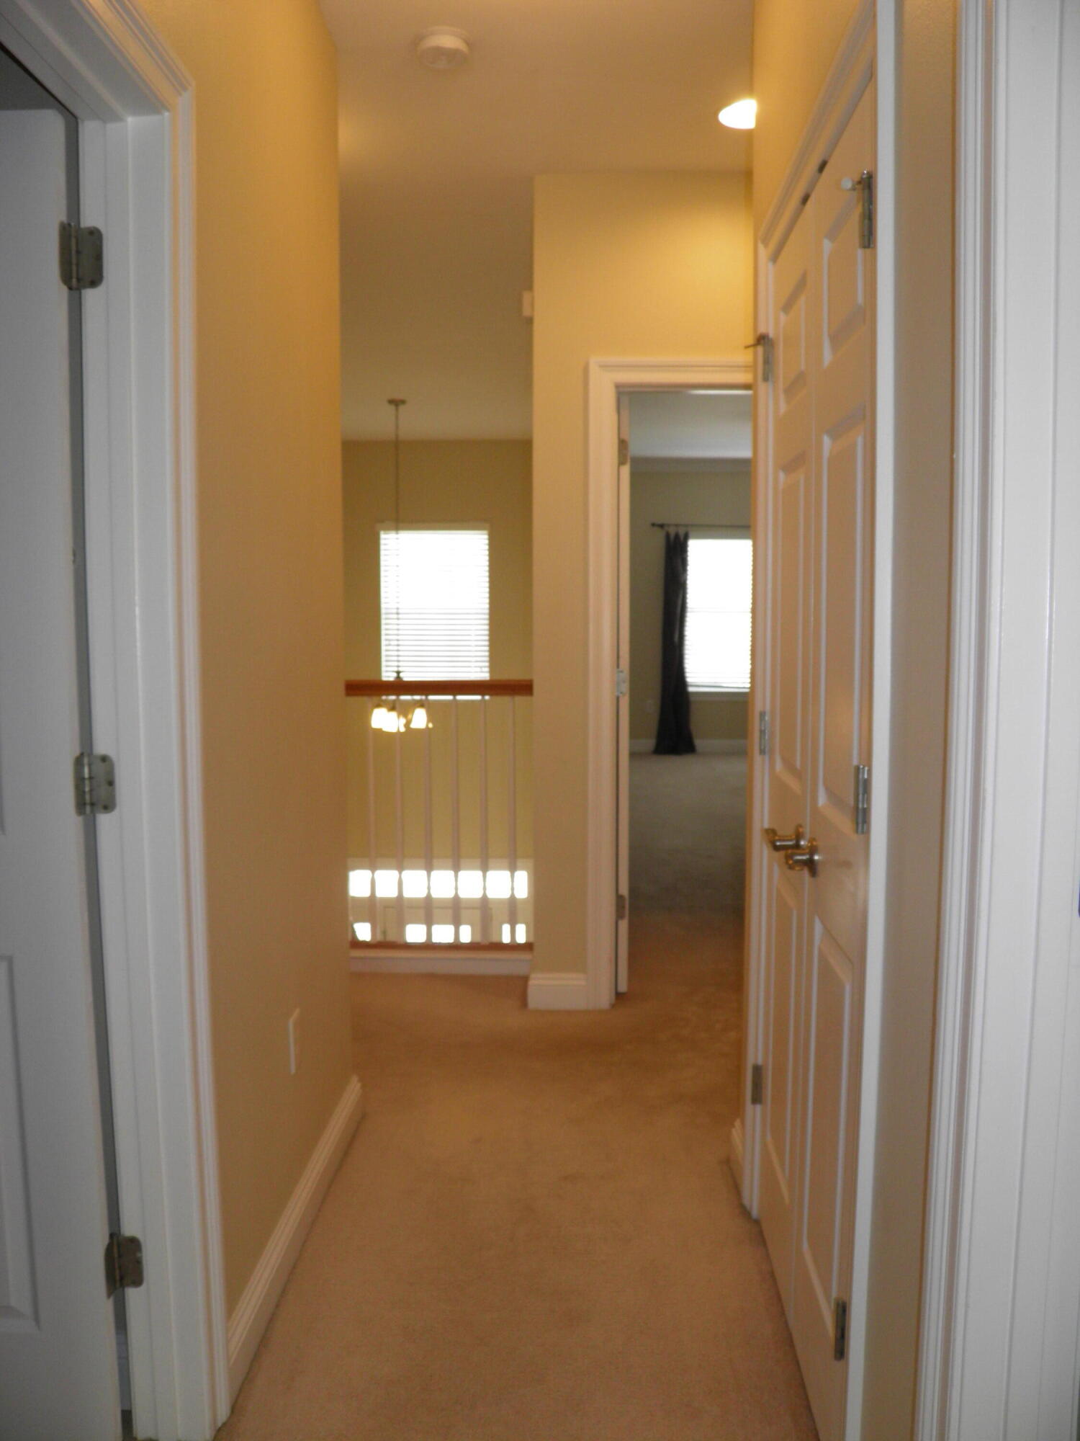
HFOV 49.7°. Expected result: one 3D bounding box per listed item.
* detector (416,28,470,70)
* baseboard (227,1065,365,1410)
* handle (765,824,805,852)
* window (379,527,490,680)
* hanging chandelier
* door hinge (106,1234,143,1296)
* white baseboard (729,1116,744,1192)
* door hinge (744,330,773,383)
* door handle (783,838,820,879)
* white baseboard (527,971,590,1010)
[{"bbox_3d":[-0.230,-1.605,2.788,0.138,0.043,0.138,0,5,2],"label":"detector"},{"bbox_3d":[-0.485,1.015,2.467,0.018,0.115,1.130,0,5,2],"label":"baseboard"},{"bbox_3d":[0.430,0.207,2.053,0.060,0.064,0.130,0,5,2],"label":"handle"},{"bbox_3d":[-0.829,-0.842,9.226,0.870,1.370,0.090,0,5,2],"label":"window"},{"bbox_3d":[-0.887,-0.975,7.545,0.410,2.150,0.410,0,5,2],"label":"hanging chandelier"},{"bbox_3d":[-0.635,0.833,1.784,0.053,0.090,0.046,0,5,2],"label":"door hinge"},{"bbox_3d":[0.451,0.991,2.674,0.016,0.115,0.190,0,5,2],"label":"white baseboard"},{"bbox_3d":[0.443,-0.732,2.349,0.052,0.100,0.030,0,5,2],"label":"door hinge"},{"bbox_3d":[0.421,0.220,1.884,0.060,0.064,0.130,0,5,2],"label":"door handle"},{"bbox_3d":[0.062,0.895,3.863,0.210,0.115,0.018,0,5,2],"label":"white baseboard"}]

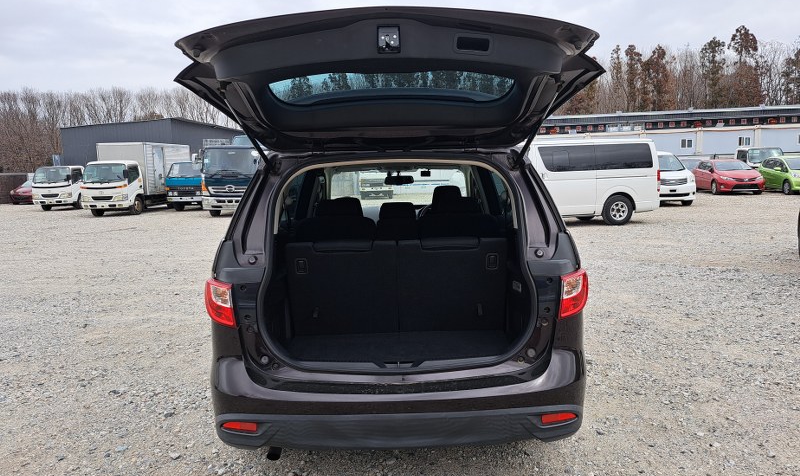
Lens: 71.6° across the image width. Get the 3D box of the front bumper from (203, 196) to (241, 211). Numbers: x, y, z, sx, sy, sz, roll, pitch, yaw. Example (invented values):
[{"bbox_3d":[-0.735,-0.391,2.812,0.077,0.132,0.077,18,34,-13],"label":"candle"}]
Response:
[{"bbox_3d":[-5.817,-1.192,19.259,2.120,0.470,0.350,-1,7,5],"label":"front bumper"}]

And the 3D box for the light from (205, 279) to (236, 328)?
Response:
[{"bbox_3d":[-0.775,0.287,2.446,0.180,0.200,0.260,-1,7,1],"label":"light"}]

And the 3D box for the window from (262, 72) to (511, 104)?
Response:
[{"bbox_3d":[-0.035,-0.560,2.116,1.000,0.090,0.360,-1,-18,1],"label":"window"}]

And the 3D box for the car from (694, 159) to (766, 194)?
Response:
[{"bbox_3d":[14.314,-2.706,24.527,1.760,1.460,4.280,0,7,14],"label":"car"}]

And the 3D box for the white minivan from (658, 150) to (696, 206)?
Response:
[{"bbox_3d":[8.502,-2.143,19.713,1.700,1.850,4.600,-2,7,-2],"label":"white minivan"}]

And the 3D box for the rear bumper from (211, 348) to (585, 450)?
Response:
[{"bbox_3d":[0.000,0.646,2.532,1.700,0.440,0.440,-1,7,1],"label":"rear bumper"}]

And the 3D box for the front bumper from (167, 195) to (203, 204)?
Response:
[{"bbox_3d":[-8.355,-1.512,21.867,1.600,0.250,0.220,-1,7,0],"label":"front bumper"}]

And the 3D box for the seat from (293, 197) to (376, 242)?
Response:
[{"bbox_3d":[-0.425,0.139,4.066,0.540,0.880,0.760,-1,7,1],"label":"seat"}]

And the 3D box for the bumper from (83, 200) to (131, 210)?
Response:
[{"bbox_3d":[-10.202,-1.141,19.428,1.680,0.330,0.300,-1,7,0],"label":"bumper"}]

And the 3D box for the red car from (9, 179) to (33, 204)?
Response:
[{"bbox_3d":[-20.665,-2.786,32.332,1.720,1.420,4.400,-2,7,-5],"label":"red car"}]

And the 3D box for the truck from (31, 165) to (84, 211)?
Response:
[{"bbox_3d":[-14.883,-2.378,25.745,1.700,1.980,4.800,-2,7,-6],"label":"truck"}]

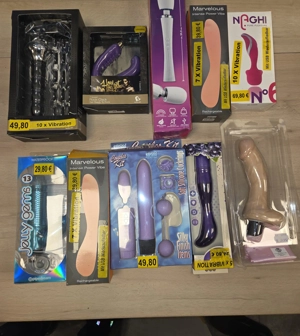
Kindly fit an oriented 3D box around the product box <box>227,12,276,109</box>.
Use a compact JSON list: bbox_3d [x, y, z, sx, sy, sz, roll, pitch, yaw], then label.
[{"bbox_3d":[0.230,-0.250,0.630,0.101,0.054,0.220,0,83,-1],"label":"product box"}]

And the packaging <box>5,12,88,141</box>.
[{"bbox_3d":[-0.228,-0.207,0.610,0.147,0.073,0.280,-1,83,-1],"label":"packaging"}]

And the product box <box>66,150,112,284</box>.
[{"bbox_3d":[-0.128,0.107,0.576,0.084,0.067,0.255,-2,83,-1],"label":"product box"}]

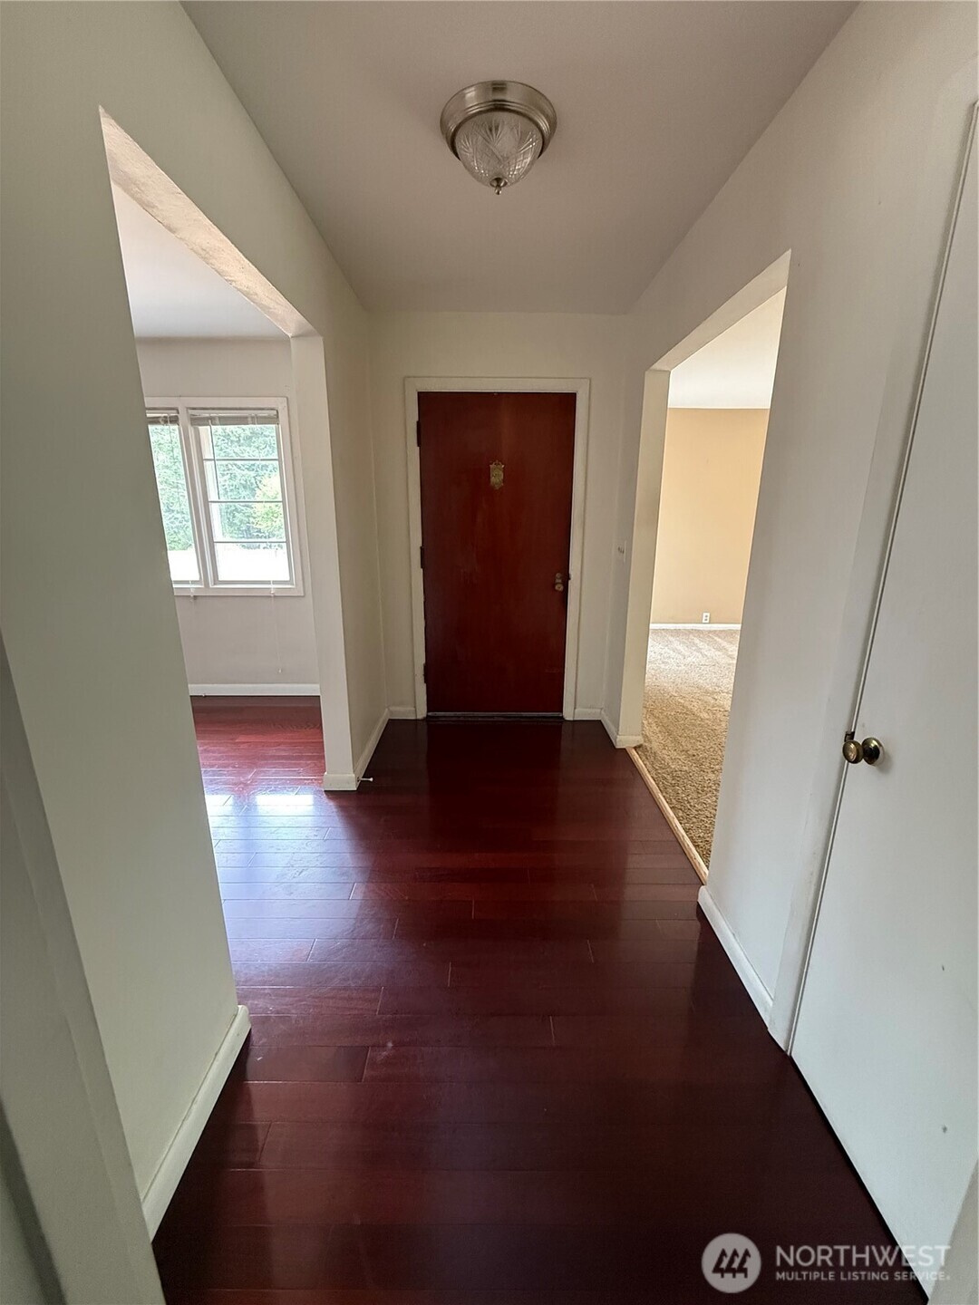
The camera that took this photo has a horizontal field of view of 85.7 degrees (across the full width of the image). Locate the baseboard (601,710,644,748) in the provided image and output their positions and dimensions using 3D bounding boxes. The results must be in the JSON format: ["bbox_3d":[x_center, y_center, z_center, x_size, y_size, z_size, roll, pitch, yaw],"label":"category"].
[{"bbox_3d":[0.835,0.477,3.359,0.158,0.088,0.424,0,15,-1],"label":"baseboard"}]

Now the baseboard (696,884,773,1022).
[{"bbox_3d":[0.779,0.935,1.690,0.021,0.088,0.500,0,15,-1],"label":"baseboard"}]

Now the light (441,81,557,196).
[{"bbox_3d":[0.026,-1.422,1.528,0.330,0.170,0.330,0,15,-1],"label":"light"}]

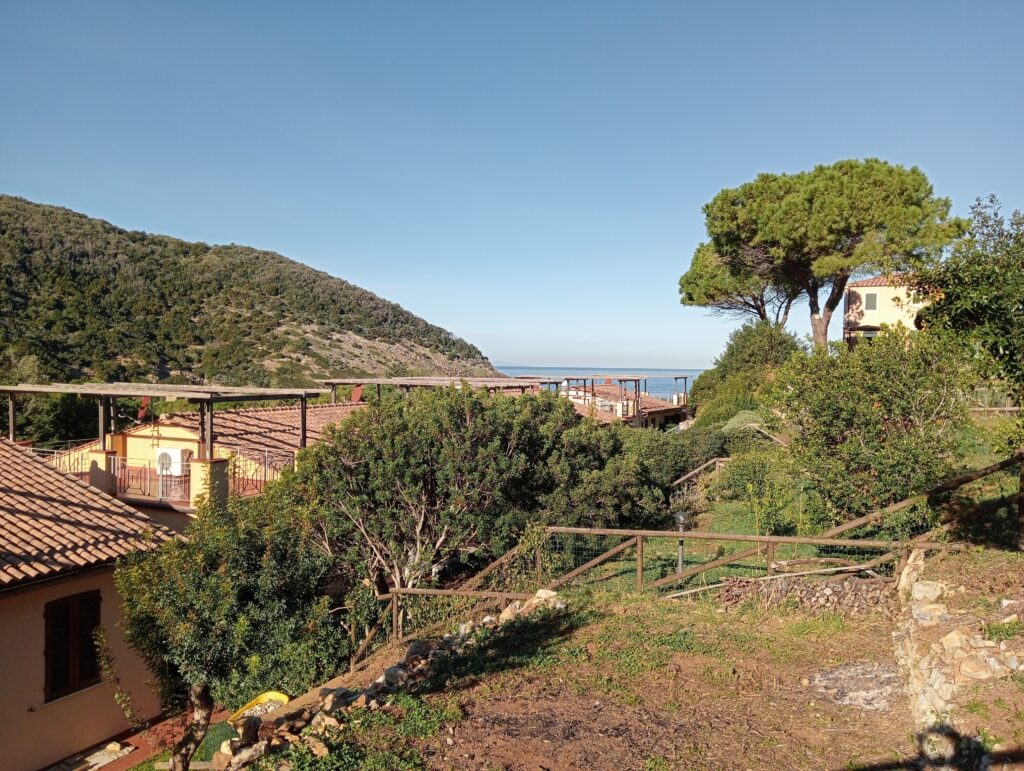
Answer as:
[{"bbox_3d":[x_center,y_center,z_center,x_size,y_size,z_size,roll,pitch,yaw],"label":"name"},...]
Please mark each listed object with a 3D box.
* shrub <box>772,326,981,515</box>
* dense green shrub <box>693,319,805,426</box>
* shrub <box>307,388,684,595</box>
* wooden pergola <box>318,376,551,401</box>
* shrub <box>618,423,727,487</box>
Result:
[{"bbox_3d":[6.432,0.699,14.800,3.500,3.370,3.200,1,2,24],"label":"shrub"},{"bbox_3d":[9.329,-0.463,33.000,4.200,3.900,3.800,1,1,16],"label":"dense green shrub"},{"bbox_3d":[-0.541,1.946,17.600,7.300,4.050,4.600,1,1,-9],"label":"shrub"},{"bbox_3d":[-3.100,0.604,33.500,8.000,1.700,4.000,1,2,27],"label":"wooden pergola"},{"bbox_3d":[4.615,2.114,24.000,3.100,2.150,2.500,1,1,11],"label":"shrub"}]

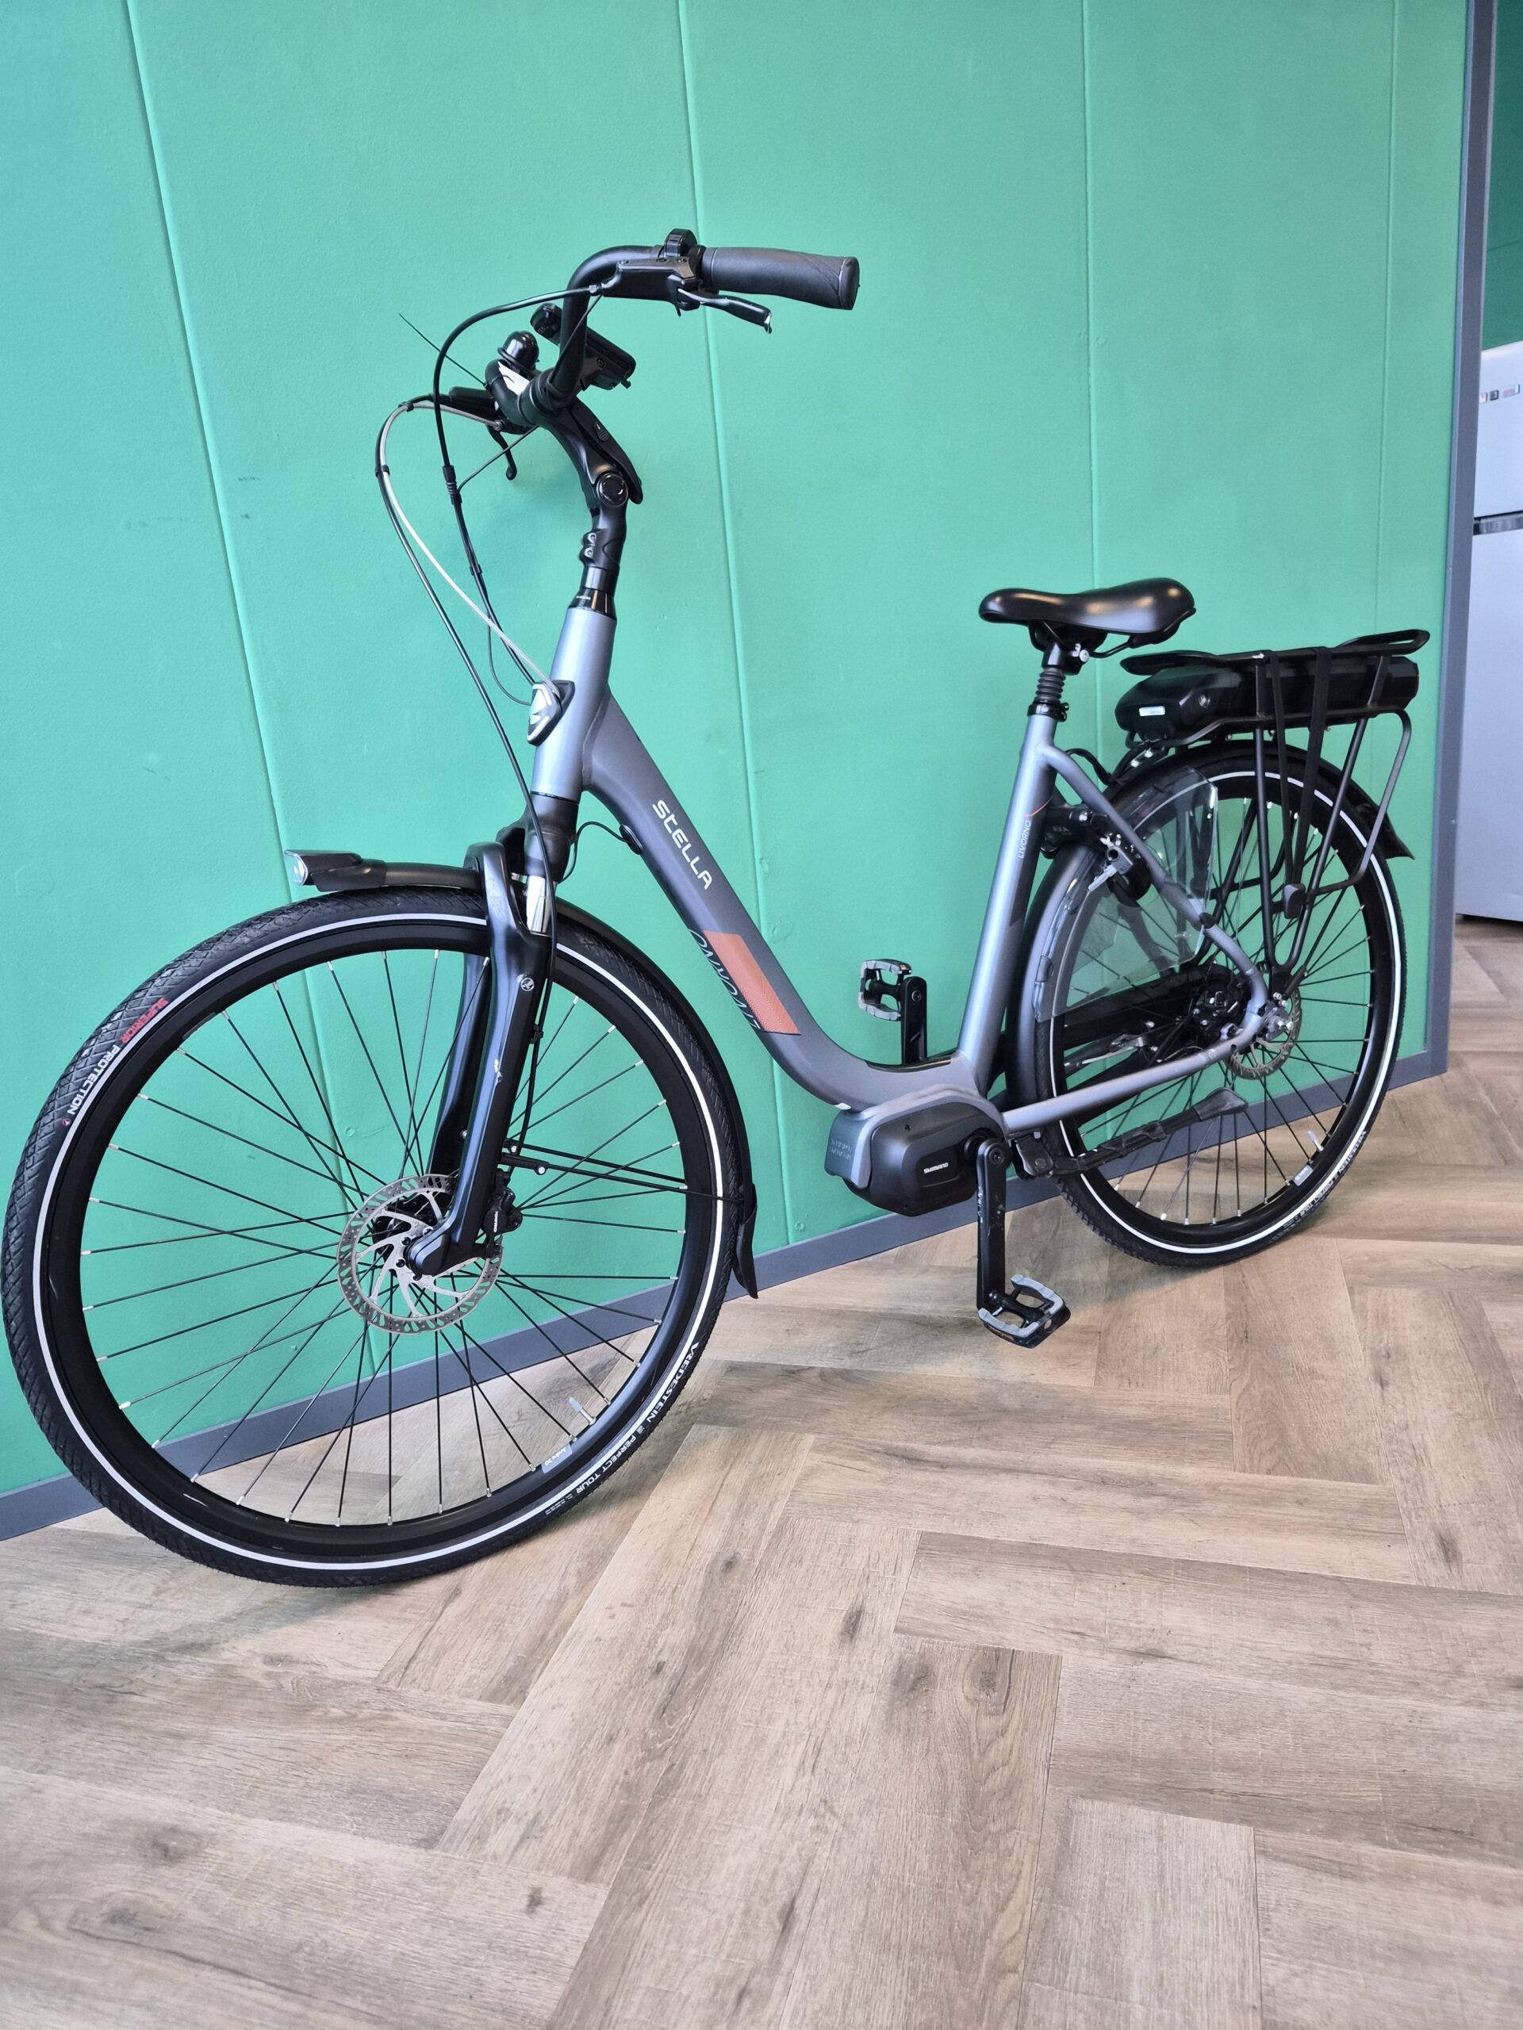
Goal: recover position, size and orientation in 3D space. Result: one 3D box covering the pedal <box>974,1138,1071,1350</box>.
[{"bbox_3d":[0.290,0.259,1.554,0.076,0.212,0.123,-13,14,-27],"label":"pedal"}]

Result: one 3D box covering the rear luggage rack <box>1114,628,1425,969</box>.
[{"bbox_3d":[0.711,-0.288,1.853,0.517,0.427,0.156,-13,14,-27],"label":"rear luggage rack"}]

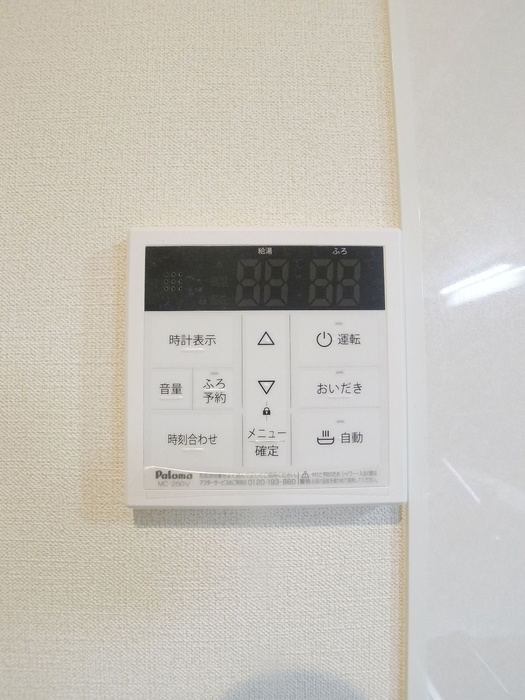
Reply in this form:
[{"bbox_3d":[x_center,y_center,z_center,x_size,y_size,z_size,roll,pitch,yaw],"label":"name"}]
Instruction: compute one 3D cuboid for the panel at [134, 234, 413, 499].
[{"bbox_3d":[0.002,0.007,0.255,0.120,0.120,0.019,0,-4,0],"label":"panel"}]

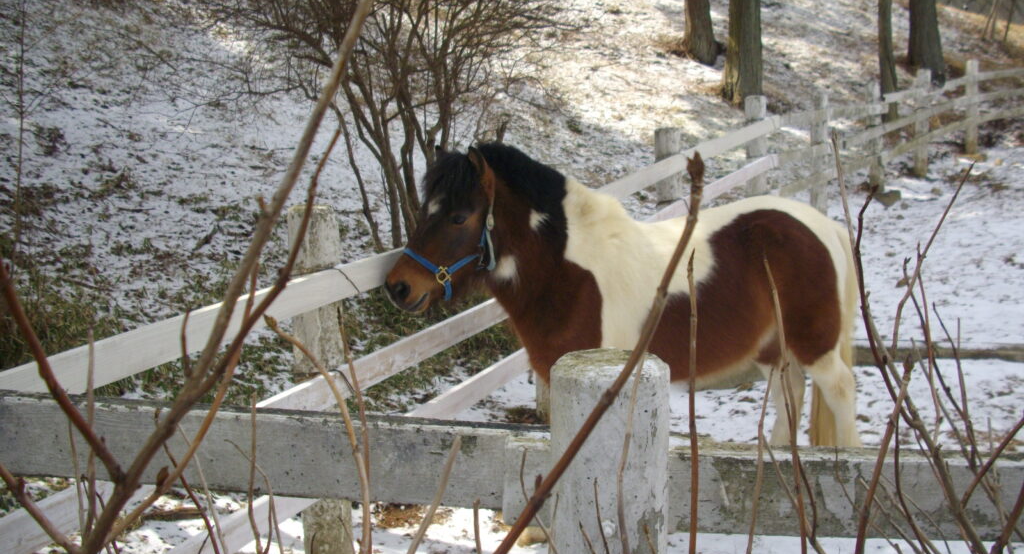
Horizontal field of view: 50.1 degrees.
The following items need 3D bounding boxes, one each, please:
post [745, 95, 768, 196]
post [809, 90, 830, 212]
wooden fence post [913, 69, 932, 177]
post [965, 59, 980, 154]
[{"bbox_3d":[1.832,-0.746,8.234,0.152,1.200,0.152,3,10,29],"label":"post"},{"bbox_3d":[2.756,-1.060,9.840,0.152,1.200,0.152,4,10,31],"label":"post"},{"bbox_3d":[4.818,-1.816,12.829,0.152,1.200,0.152,5,11,37],"label":"wooden fence post"},{"bbox_3d":[5.973,-2.214,14.247,0.152,1.200,0.152,5,11,38],"label":"post"}]

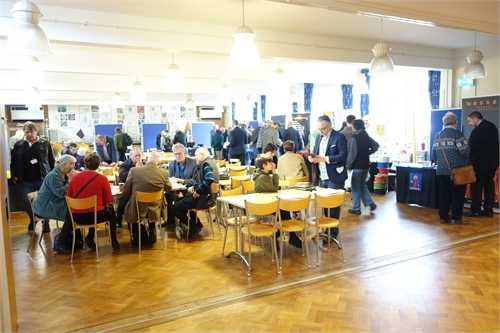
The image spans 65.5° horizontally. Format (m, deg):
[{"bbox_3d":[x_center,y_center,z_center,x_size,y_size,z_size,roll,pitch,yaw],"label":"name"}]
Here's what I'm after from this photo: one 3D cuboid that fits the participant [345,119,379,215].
[{"bbox_3d":[2.008,0.004,7.000,0.600,1.680,0.500,-6,7,-36],"label":"participant"}]

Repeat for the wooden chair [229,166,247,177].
[{"bbox_3d":[-0.240,0.402,7.720,0.400,0.790,0.460,-2,6,-3],"label":"wooden chair"}]

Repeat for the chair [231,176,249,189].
[{"bbox_3d":[-0.095,0.569,6.302,0.410,0.790,0.490,0,6,12],"label":"chair"}]

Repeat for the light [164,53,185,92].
[{"bbox_3d":[-1.564,-1.947,8.050,0.400,0.800,0.400,-4,7,-26],"label":"light"}]

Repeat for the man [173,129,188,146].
[{"bbox_3d":[-2.825,-0.700,15.879,0.520,1.657,0.420,-4,6,-23],"label":"man"}]

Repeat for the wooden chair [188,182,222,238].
[{"bbox_3d":[-0.675,0.632,5.764,0.490,0.820,0.410,-1,6,9],"label":"wooden chair"}]

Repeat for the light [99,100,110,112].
[{"bbox_3d":[-6.394,-2.638,17.127,0.410,0.560,0.410,-4,6,-28],"label":"light"}]

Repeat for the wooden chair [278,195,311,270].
[{"bbox_3d":[0.483,0.721,4.540,0.410,0.820,0.490,-2,5,-6],"label":"wooden chair"}]

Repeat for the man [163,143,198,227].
[{"bbox_3d":[-1.161,0.298,6.557,0.560,1.350,0.800,-1,6,-2],"label":"man"}]

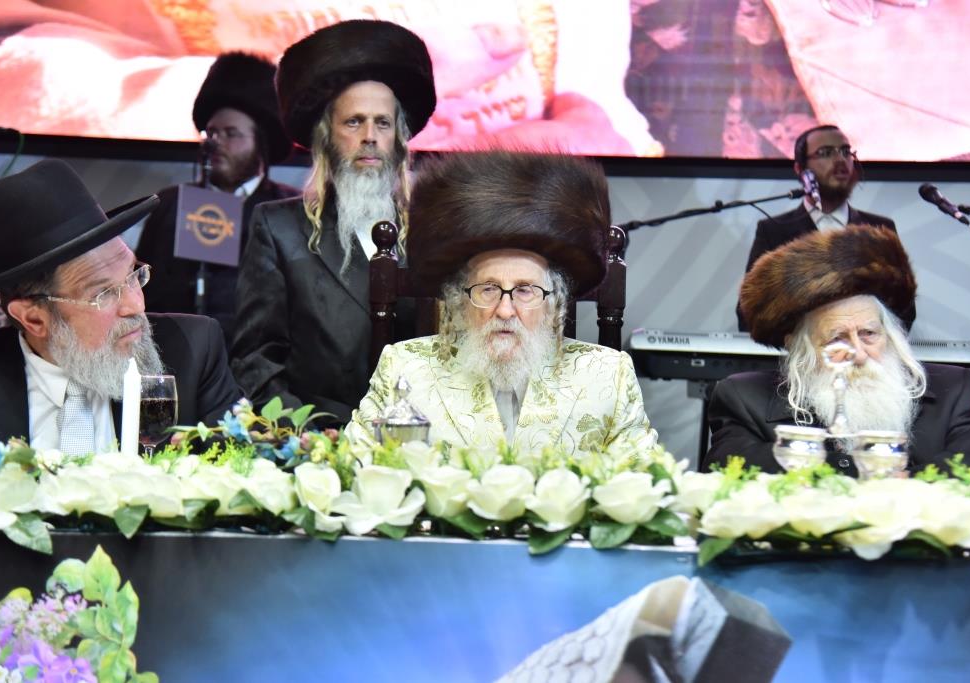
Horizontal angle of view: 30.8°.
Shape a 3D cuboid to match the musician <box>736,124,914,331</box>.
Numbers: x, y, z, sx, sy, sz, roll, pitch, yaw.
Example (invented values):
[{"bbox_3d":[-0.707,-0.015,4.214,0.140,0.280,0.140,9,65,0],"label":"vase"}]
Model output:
[{"bbox_3d":[1.062,0.171,5.580,0.540,1.720,0.420,1,-1,-6],"label":"musician"}]

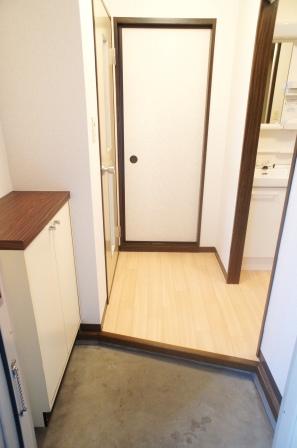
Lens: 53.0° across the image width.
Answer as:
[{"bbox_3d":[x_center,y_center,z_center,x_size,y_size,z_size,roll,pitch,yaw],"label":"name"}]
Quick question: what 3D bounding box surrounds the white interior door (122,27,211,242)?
[{"bbox_3d":[0.137,-0.655,2.599,0.690,1.780,0.040,1,22,1],"label":"white interior door"}]

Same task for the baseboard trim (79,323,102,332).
[{"bbox_3d":[-0.361,0.647,1.867,0.140,0.060,0.020,1,22,1],"label":"baseboard trim"}]

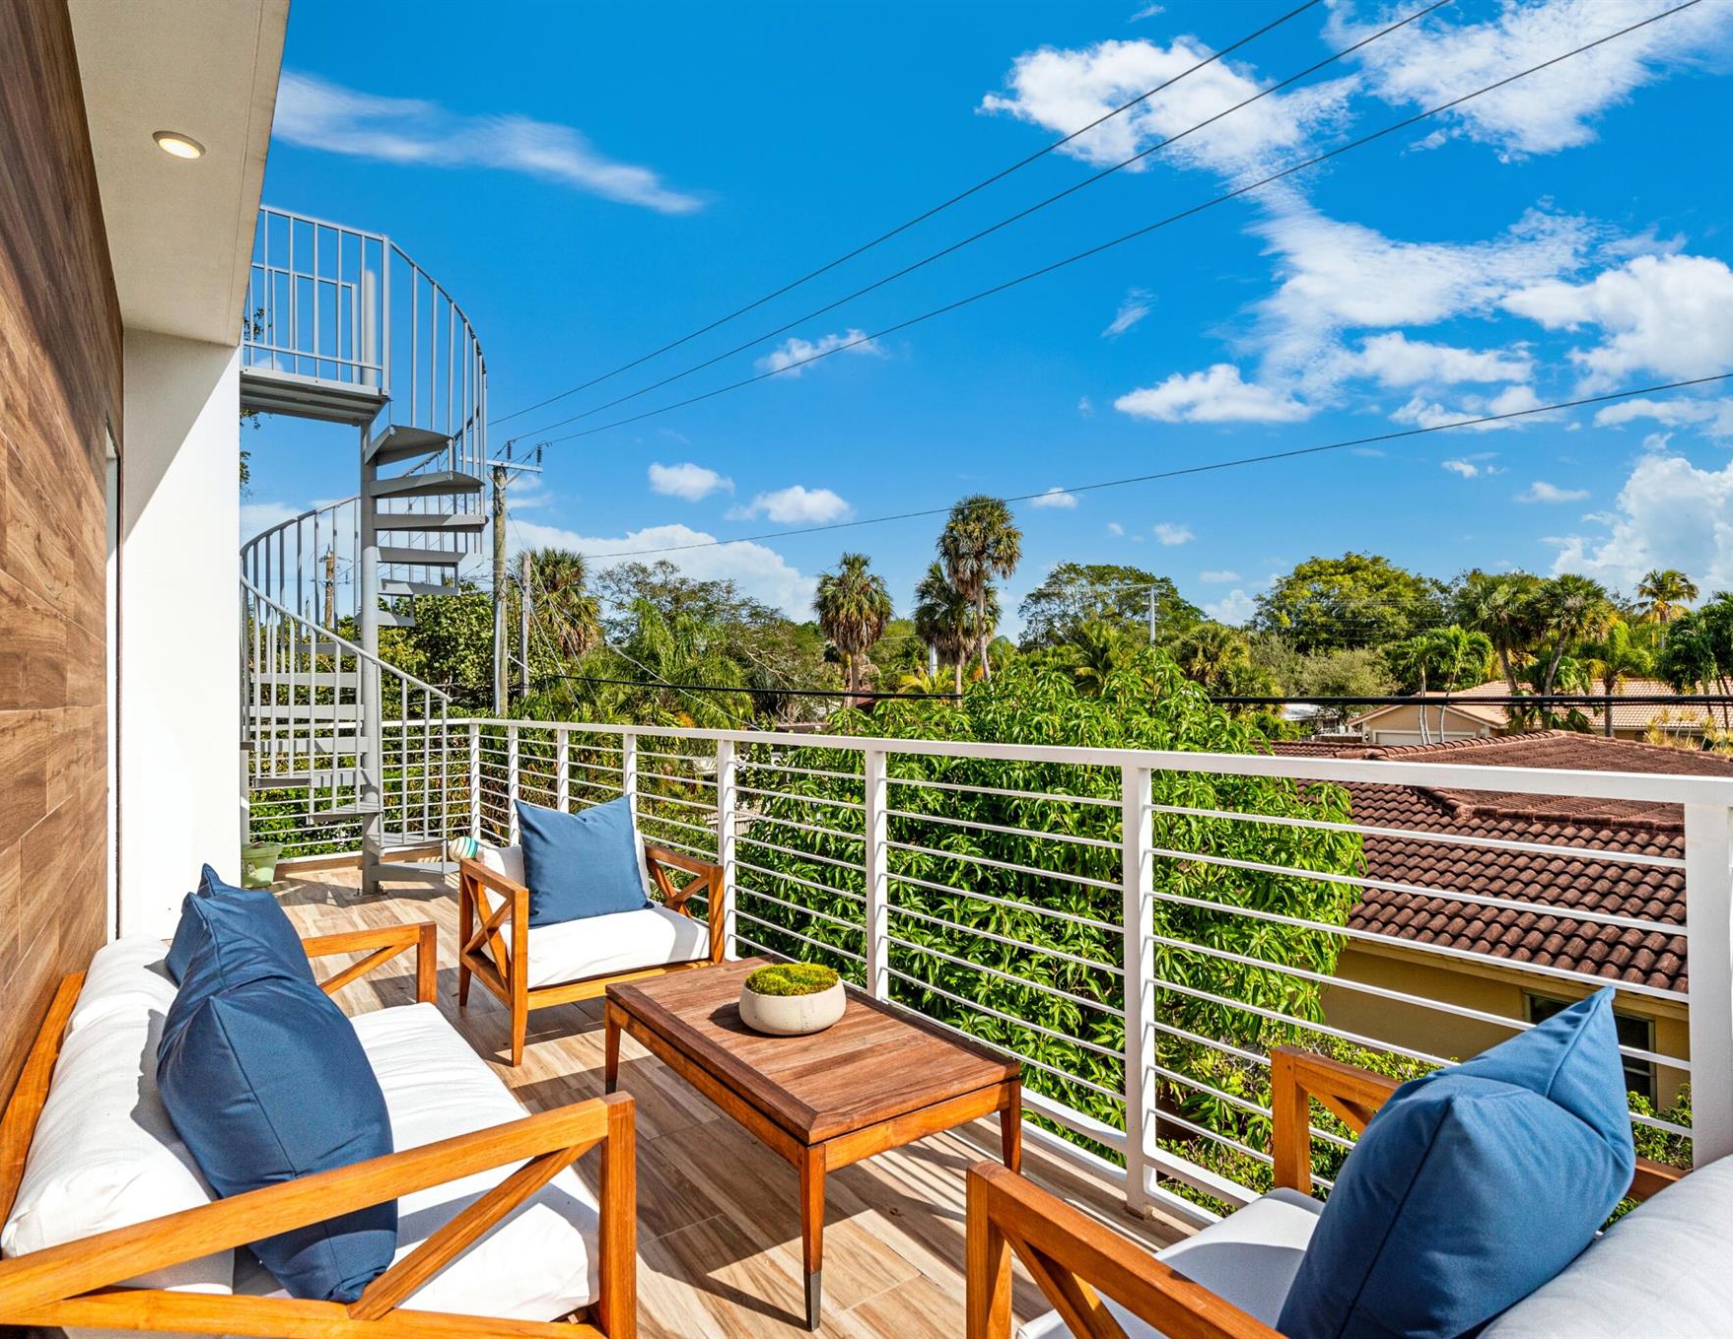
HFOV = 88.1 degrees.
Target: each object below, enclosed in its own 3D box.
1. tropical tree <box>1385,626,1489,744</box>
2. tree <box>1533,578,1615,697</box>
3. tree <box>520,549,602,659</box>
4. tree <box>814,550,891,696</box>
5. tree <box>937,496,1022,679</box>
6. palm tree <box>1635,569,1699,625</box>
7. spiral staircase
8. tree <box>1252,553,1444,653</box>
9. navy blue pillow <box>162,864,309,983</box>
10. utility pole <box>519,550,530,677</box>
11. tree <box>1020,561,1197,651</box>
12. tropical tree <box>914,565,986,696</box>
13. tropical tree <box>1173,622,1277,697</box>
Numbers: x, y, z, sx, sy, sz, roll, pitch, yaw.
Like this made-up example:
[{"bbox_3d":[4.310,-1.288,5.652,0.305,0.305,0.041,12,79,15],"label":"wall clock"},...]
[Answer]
[{"bbox_3d":[23.026,1.800,35.910,3.630,7.150,3.000,-2,-2,33],"label":"tropical tree"},{"bbox_3d":[29.249,0.700,36.884,2.710,9.220,2.710,-2,-2,38],"label":"tree"},{"bbox_3d":[-11.848,0.550,34.867,3.030,10.600,3.030,0,-2,-19],"label":"tree"},{"bbox_3d":[-0.478,0.456,36.867,3.260,10.560,3.260,-1,-1,-1],"label":"tree"},{"bbox_3d":[5.287,-1.177,42.068,4.000,13.910,4.000,0,-2,0],"label":"tree"},{"bbox_3d":[51.822,-0.045,58.038,4.400,12.780,4.400,0,-2,0],"label":"palm tree"},{"bbox_3d":[-3.211,-0.568,5.824,1.420,4.020,1.420,0,-2,-37],"label":"spiral staircase"},{"bbox_3d":[32.369,-0.988,59.828,11.330,13.670,11.500,-2,-2,28],"label":"tree"},{"bbox_3d":[-1.393,0.668,2.004,0.210,0.450,0.450,-23,10,-29],"label":"navy blue pillow"},{"bbox_3d":[-10.291,0.819,26.988,0.250,8.860,0.250,0,-2,0],"label":"utility pole"},{"bbox_3d":[17.338,-0.753,63.826,12.720,13.830,12.000,-1,-1,15],"label":"tree"},{"bbox_3d":[4.493,0.291,44.017,4.100,11.120,4.100,0,-2,0],"label":"tropical tree"},{"bbox_3d":[13.438,1.850,33.956,4.100,7.290,4.100,0,-2,0],"label":"tropical tree"}]

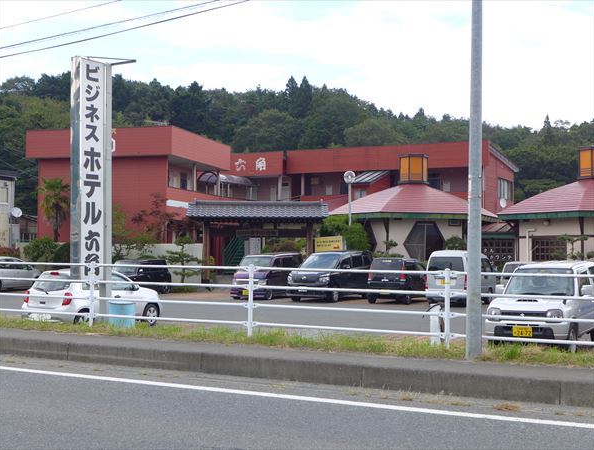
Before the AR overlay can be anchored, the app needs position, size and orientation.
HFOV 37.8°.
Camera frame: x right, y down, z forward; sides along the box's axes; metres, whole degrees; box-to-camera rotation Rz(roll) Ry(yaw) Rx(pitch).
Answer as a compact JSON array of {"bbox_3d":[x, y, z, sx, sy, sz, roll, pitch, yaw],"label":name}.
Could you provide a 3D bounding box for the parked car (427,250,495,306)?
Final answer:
[{"bbox_3d":[5.730,1.841,30.339,1.475,1.880,3.395,0,-1,29],"label":"parked car"}]

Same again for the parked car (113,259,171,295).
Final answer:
[{"bbox_3d":[-6.995,2.237,36.993,1.680,1.530,3.900,0,-1,24],"label":"parked car"}]

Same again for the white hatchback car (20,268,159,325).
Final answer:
[{"bbox_3d":[-4.991,1.847,21.779,1.680,1.510,3.780,0,-1,28],"label":"white hatchback car"}]

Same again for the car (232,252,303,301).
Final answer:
[{"bbox_3d":[-1.070,1.894,32.283,1.475,1.670,3.395,0,-1,27],"label":"car"}]

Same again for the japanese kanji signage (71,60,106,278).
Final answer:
[{"bbox_3d":[-3.739,-0.997,15.622,0.220,3.920,0.600,0,-1,33],"label":"japanese kanji signage"}]

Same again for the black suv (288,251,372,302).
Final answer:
[{"bbox_3d":[1.361,1.896,32.411,1.700,1.820,4.500,0,-1,30],"label":"black suv"}]

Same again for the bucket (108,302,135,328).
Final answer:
[{"bbox_3d":[-3.000,1.562,14.884,0.450,0.500,0.450,0,-1,0],"label":"bucket"}]

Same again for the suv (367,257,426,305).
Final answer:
[{"bbox_3d":[3.669,1.950,30.822,1.475,1.550,3.395,0,-1,23],"label":"suv"}]

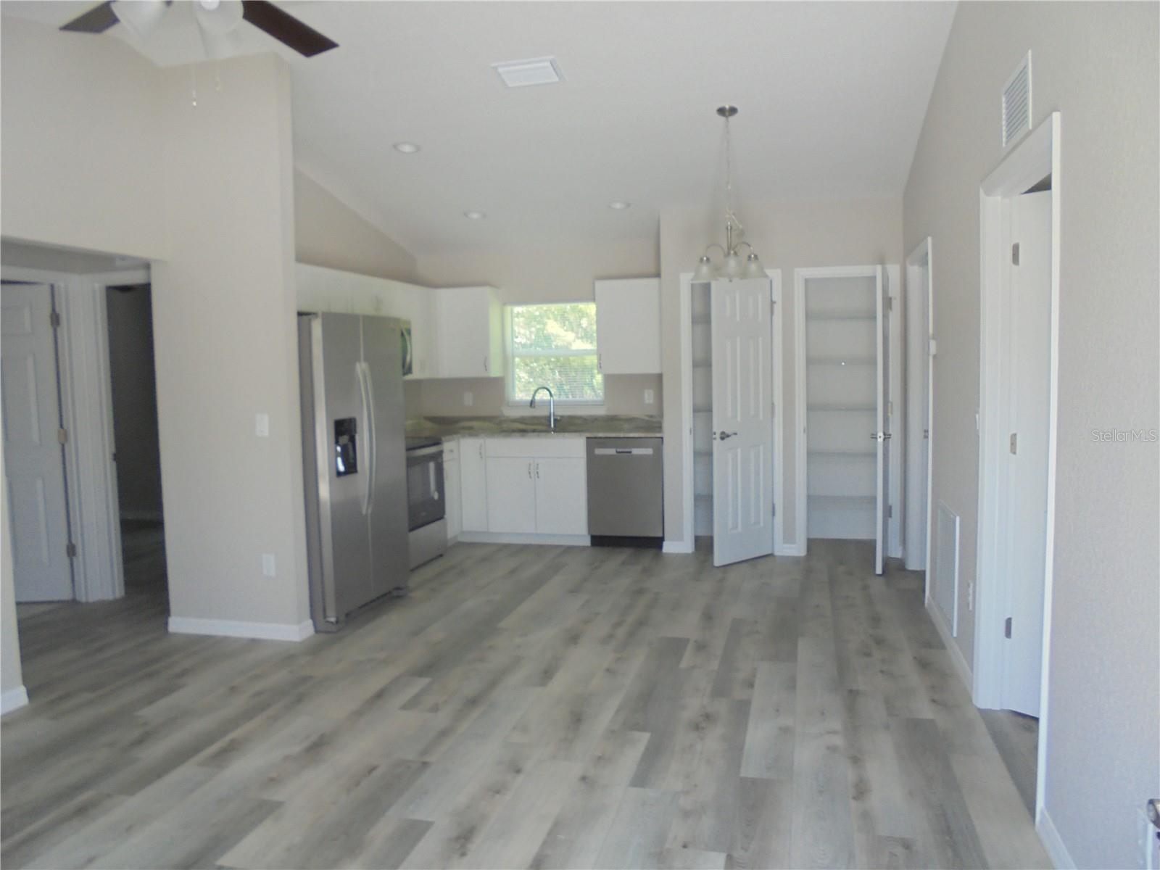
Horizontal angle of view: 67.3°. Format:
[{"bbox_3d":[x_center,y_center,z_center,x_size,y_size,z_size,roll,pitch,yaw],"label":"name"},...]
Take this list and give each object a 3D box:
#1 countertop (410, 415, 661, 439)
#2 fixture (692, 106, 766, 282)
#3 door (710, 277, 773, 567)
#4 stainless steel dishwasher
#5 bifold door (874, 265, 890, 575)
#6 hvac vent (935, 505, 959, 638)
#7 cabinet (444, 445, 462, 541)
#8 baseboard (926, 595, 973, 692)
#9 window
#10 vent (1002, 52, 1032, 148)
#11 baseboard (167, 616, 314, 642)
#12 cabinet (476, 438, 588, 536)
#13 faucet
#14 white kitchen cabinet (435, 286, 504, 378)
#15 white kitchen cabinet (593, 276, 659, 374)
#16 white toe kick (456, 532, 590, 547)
[{"bbox_3d":[-0.428,-0.061,7.134,2.300,0.145,0.895,0,4,14],"label":"countertop"},{"bbox_3d":[0.878,-1.395,5.093,0.445,1.000,0.445,0,5,14],"label":"fixture"},{"bbox_3d":[1.167,-0.097,6.259,0.610,2.025,0.037,-4,5,-37],"label":"door"},{"bbox_3d":[0.424,0.435,7.026,0.600,0.870,0.600,0,5,14],"label":"stainless steel dishwasher"},{"bbox_3d":[2.078,-0.105,5.956,0.038,2.030,0.600,1,5,24],"label":"bifold door"},{"bbox_3d":[1.832,0.653,4.342,0.015,0.590,0.550,0,4,14],"label":"hvac vent"},{"bbox_3d":[-1.312,0.474,7.078,0.610,0.875,0.300,0,4,14],"label":"cabinet"},{"bbox_3d":[1.831,1.003,4.339,0.014,0.096,1.470,0,4,14],"label":"baseboard"},{"bbox_3d":[-0.211,-0.689,7.496,0.850,0.850,0.100,0,5,14],"label":"window"},{"bbox_3d":[1.461,-1.096,2.913,0.015,0.235,0.385,0,4,14],"label":"vent"},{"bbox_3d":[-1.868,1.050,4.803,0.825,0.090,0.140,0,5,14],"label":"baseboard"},{"bbox_3d":[-0.289,0.390,7.205,0.880,0.780,0.600,0,5,14],"label":"cabinet"},{"bbox_3d":[-0.297,-0.226,7.247,0.220,0.370,0.070,-3,5,-23],"label":"faucet"},{"bbox_3d":[-0.944,-0.877,7.497,0.490,0.757,0.330,0,4,14],"label":"white kitchen cabinet"},{"bbox_3d":[0.431,-0.875,7.077,0.505,0.750,0.330,0,5,14],"label":"white kitchen cabinet"},{"bbox_3d":[-0.473,0.842,7.135,1.140,0.100,0.016,0,4,14],"label":"white toe kick"}]

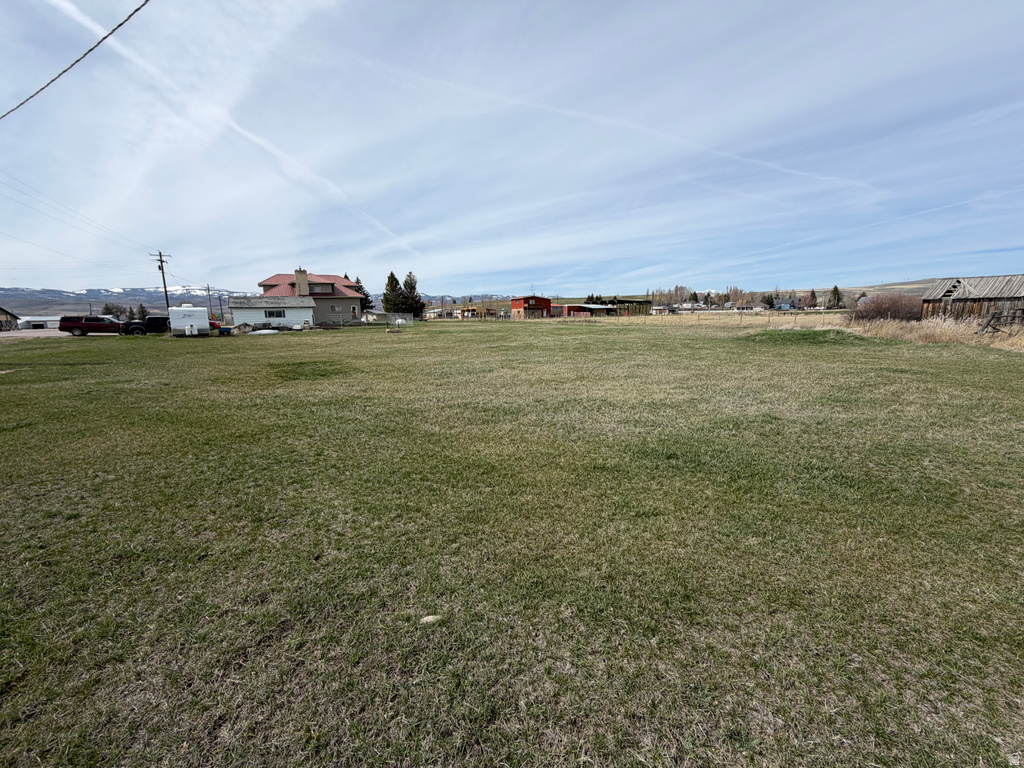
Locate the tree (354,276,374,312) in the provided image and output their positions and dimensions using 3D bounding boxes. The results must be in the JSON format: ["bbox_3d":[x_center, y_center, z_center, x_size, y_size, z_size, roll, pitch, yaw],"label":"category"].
[{"bbox_3d":[-34.383,-19.285,93.088,6.200,9.800,6.200,-4,10,-20],"label":"tree"}]

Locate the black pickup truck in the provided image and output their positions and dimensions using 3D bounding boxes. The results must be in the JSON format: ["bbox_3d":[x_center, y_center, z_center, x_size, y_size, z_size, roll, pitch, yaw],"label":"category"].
[{"bbox_3d":[-33.550,-5.606,39.823,5.800,1.980,2.000,-6,11,-32],"label":"black pickup truck"}]

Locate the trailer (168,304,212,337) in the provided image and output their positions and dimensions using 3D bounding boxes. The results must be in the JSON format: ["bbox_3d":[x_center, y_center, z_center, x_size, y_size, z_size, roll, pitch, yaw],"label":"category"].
[{"bbox_3d":[-26.946,-5.384,34.789,2.450,2.820,6.600,-7,12,-37],"label":"trailer"}]

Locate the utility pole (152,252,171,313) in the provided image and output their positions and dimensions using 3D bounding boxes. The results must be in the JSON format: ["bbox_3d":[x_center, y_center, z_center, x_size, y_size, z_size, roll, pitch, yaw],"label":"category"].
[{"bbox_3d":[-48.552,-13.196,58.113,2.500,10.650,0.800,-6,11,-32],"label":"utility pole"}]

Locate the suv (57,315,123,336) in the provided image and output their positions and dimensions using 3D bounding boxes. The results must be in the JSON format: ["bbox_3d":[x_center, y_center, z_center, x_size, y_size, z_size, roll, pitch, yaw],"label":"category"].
[{"bbox_3d":[-39.539,-5.663,40.219,5.600,1.960,2.030,-6,11,-32],"label":"suv"}]

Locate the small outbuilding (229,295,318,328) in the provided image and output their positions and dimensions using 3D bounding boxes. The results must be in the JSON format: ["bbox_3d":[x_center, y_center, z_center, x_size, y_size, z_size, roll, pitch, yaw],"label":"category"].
[{"bbox_3d":[-27.768,-8.315,48.290,8.500,3.600,5.000,-5,11,-30],"label":"small outbuilding"}]

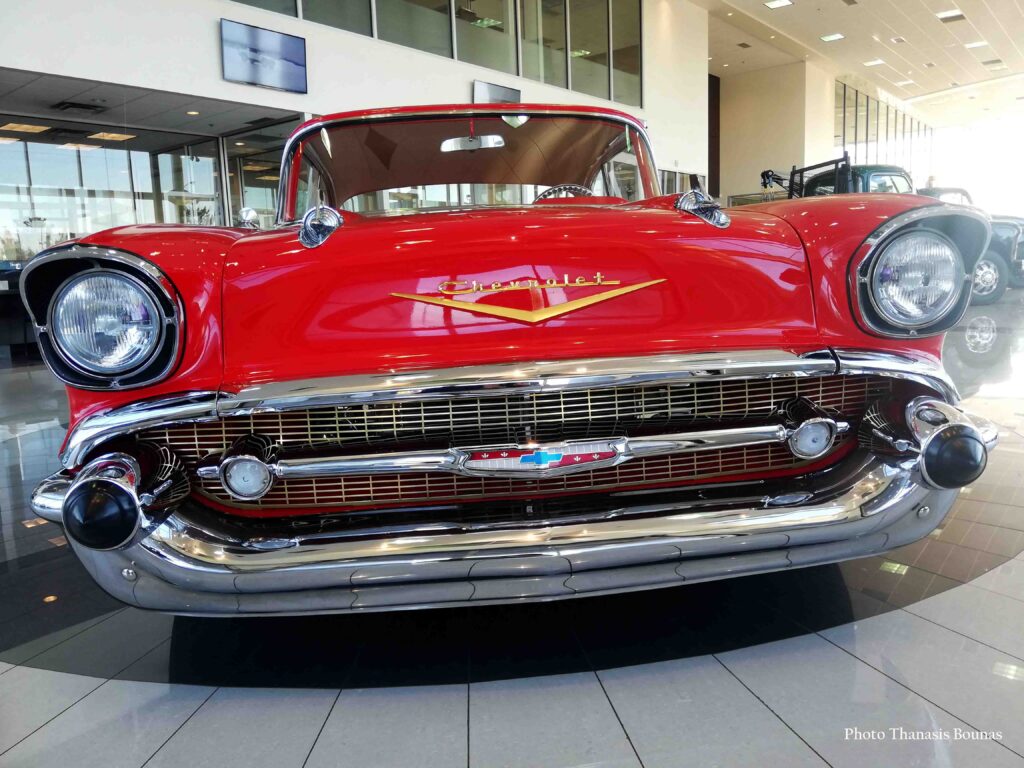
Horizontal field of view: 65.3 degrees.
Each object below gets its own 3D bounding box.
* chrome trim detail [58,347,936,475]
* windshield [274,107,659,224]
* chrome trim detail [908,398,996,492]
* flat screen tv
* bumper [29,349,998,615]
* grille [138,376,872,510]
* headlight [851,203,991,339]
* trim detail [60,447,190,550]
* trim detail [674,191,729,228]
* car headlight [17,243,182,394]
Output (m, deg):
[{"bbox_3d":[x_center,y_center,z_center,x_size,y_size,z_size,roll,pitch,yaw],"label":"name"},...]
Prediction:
[{"bbox_3d":[0.039,0.034,1.383,1.700,0.170,0.300,-4,8,-4],"label":"chrome trim detail"},{"bbox_3d":[-0.145,-0.788,2.784,1.390,0.415,0.470,-4,8,-4],"label":"windshield"},{"bbox_3d":[0.756,0.101,1.394,0.136,0.150,0.230,-4,8,-4],"label":"chrome trim detail"},{"bbox_3d":[-3.183,-4.225,10.361,0.070,0.710,1.230,9,13,40],"label":"flat screen tv"},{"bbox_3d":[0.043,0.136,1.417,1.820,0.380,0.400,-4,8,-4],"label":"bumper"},{"bbox_3d":[0.042,0.101,1.392,1.350,0.215,0.180,-4,8,-4],"label":"grille"},{"bbox_3d":[0.778,-0.215,1.516,0.262,0.248,0.130,-3,8,-3],"label":"headlight"},{"bbox_3d":[-0.649,0.186,1.302,0.156,0.155,0.250,-4,8,-4],"label":"trim detail"},{"bbox_3d":[0.356,-0.345,1.597,0.110,0.080,0.250,-4,8,-4],"label":"trim detail"},{"bbox_3d":[-0.703,-0.106,1.348,0.280,0.245,0.155,-4,8,-4],"label":"car headlight"}]

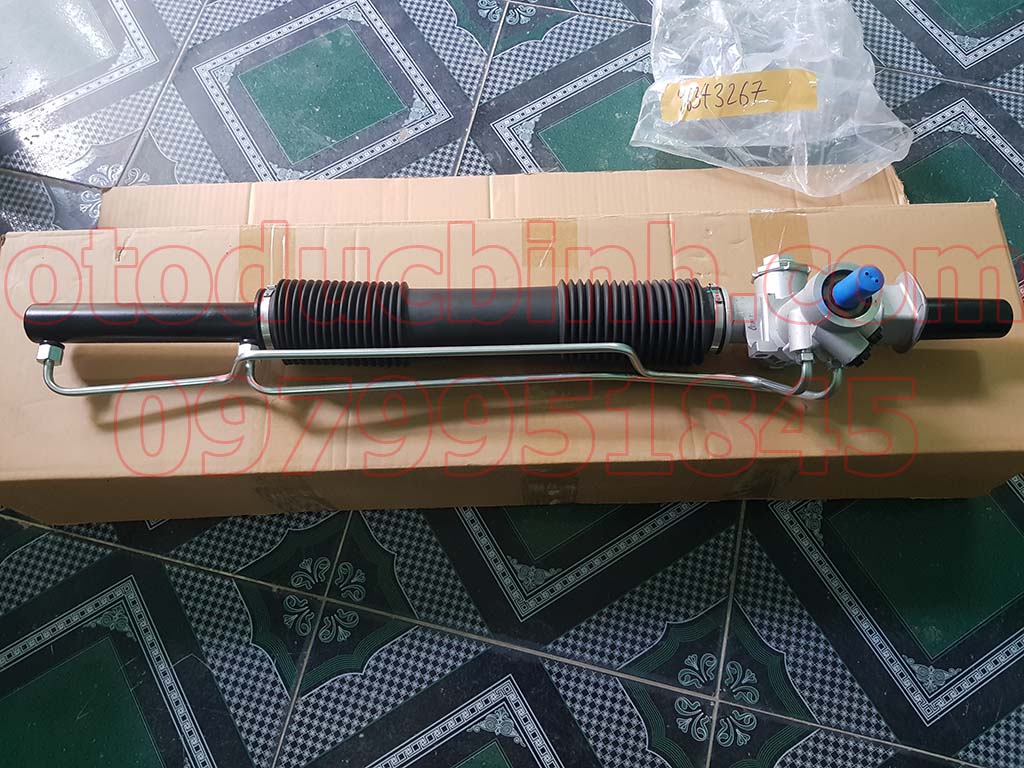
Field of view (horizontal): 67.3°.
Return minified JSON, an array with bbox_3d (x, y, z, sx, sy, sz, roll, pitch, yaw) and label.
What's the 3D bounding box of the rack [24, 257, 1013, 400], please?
[{"bbox_3d":[0.005,-0.058,0.616,0.829,0.135,0.122,0,71,0],"label":"rack"}]

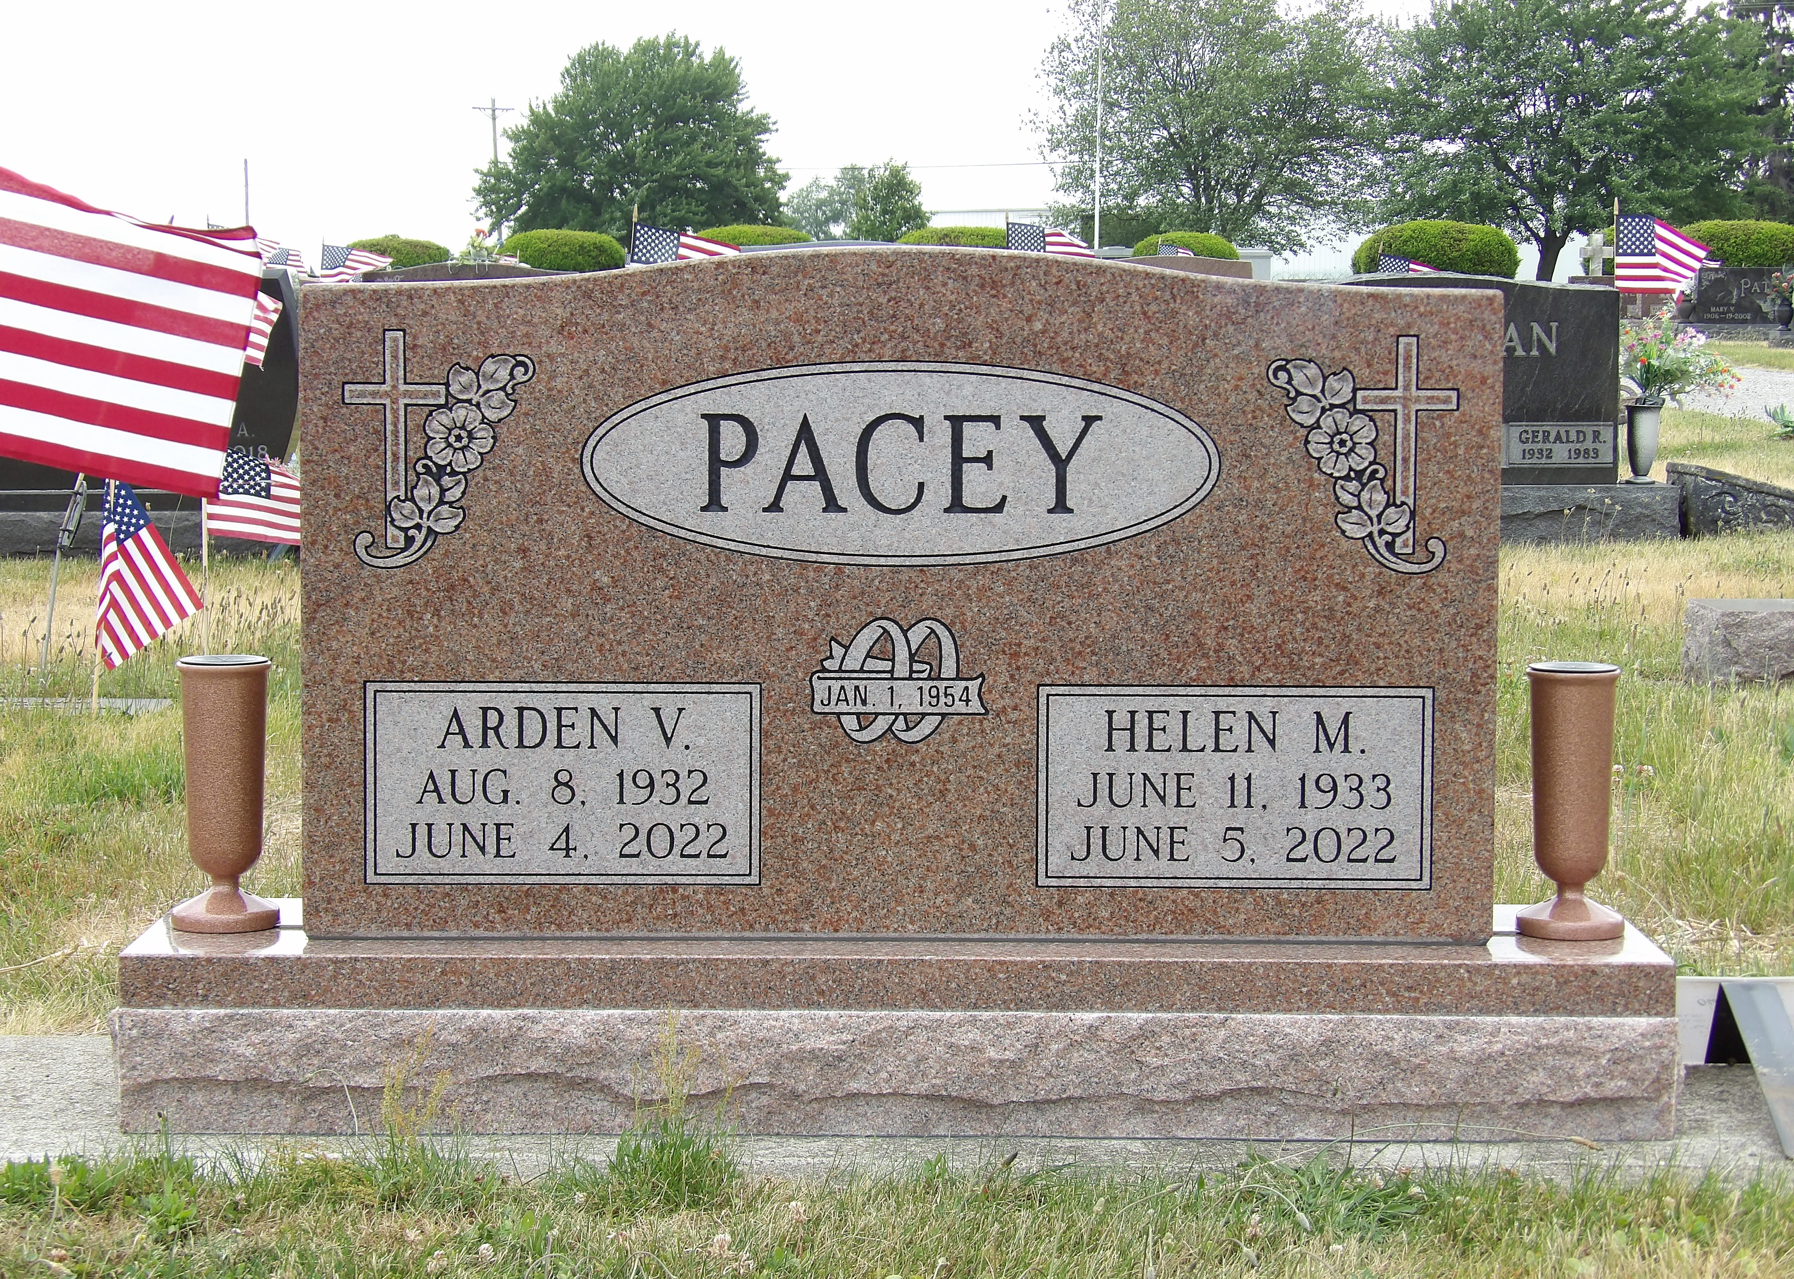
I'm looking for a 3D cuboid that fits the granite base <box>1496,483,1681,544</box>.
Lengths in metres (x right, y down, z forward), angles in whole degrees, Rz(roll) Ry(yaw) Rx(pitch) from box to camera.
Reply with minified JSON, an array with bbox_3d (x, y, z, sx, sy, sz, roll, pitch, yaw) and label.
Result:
[{"bbox_3d":[1.545,-0.363,10.858,1.410,0.185,0.350,0,6,-2],"label":"granite base"}]

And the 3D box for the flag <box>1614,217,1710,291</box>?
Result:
[{"bbox_3d":[2.046,-1.026,9.950,0.260,0.210,0.100,0,5,0],"label":"flag"}]

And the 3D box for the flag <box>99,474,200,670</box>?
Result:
[{"bbox_3d":[-1.343,-0.127,6.700,0.190,0.365,0.100,0,5,0],"label":"flag"}]

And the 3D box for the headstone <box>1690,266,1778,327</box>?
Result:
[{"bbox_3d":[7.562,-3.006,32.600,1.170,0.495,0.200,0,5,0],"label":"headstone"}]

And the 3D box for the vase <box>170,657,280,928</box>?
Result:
[{"bbox_3d":[-0.627,0.143,3.478,0.102,0.248,0.102,0,5,0],"label":"vase"}]

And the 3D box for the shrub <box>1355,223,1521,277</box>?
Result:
[{"bbox_3d":[5.183,-3.489,36.050,1.623,1.100,1.623,0,5,0],"label":"shrub"}]

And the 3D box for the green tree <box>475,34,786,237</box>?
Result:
[{"bbox_3d":[-8.014,-14.618,112.000,9.339,7.067,9.339,0,5,0],"label":"green tree"}]

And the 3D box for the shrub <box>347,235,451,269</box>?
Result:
[{"bbox_3d":[-6.019,-4.354,45.048,1.352,1.050,1.352,0,5,0],"label":"shrub"}]

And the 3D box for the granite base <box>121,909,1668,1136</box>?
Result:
[{"bbox_3d":[0.000,0.347,3.443,1.380,0.158,0.320,0,5,0],"label":"granite base"}]

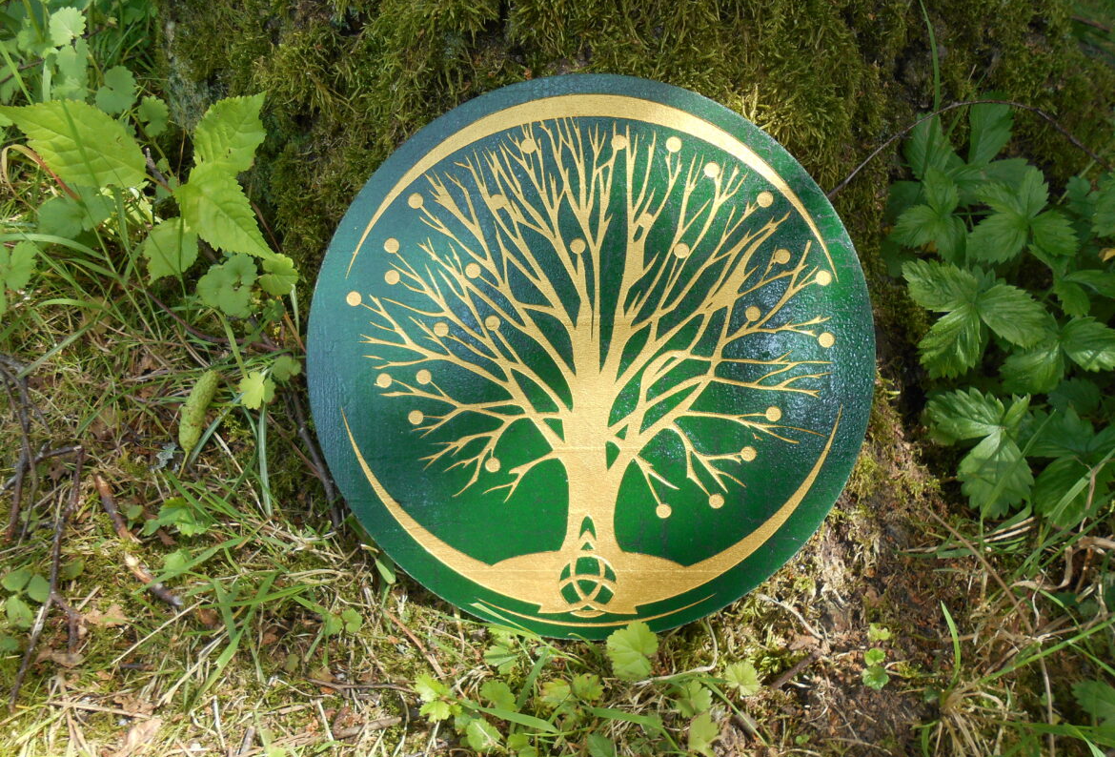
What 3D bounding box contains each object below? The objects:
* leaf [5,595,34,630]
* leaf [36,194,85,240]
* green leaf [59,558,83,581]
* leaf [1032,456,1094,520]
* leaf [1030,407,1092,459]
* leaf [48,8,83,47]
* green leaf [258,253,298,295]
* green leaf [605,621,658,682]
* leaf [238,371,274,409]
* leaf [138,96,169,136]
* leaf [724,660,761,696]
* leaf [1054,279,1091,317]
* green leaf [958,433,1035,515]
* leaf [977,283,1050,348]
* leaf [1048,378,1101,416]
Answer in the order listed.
[{"bbox_3d":[-0.301,0.132,0.470,0.011,0.004,0.025,-27,53,-31],"label":"leaf"},{"bbox_3d":[-0.389,-0.126,0.655,0.035,0.010,0.038,-34,85,-27],"label":"leaf"},{"bbox_3d":[-0.286,0.113,0.495,0.016,0.003,0.014,33,49,24],"label":"green leaf"},{"bbox_3d":[0.287,0.063,0.475,0.028,0.006,0.044,32,74,32],"label":"leaf"},{"bbox_3d":[0.337,0.037,0.560,0.037,0.010,0.040,13,57,20],"label":"leaf"},{"bbox_3d":[-0.388,-0.279,0.660,0.032,0.006,0.031,-39,80,-20],"label":"leaf"},{"bbox_3d":[-0.197,-0.073,0.590,0.028,0.008,0.034,5,69,-10],"label":"green leaf"},{"bbox_3d":[0.038,0.137,0.422,0.026,0.005,0.030,-6,62,1],"label":"green leaf"},{"bbox_3d":[-0.190,0.007,0.530,0.022,0.005,0.025,30,65,-1],"label":"leaf"},{"bbox_3d":[-0.352,-0.228,0.730,0.025,0.009,0.042,1,75,-17],"label":"leaf"},{"bbox_3d":[0.096,0.156,0.435,0.019,0.005,0.019,7,57,13],"label":"leaf"},{"bbox_3d":[0.364,-0.056,0.590,0.021,0.008,0.029,-19,65,-3],"label":"leaf"},{"bbox_3d":[0.233,0.050,0.445,0.038,0.009,0.046,3,67,8],"label":"green leaf"},{"bbox_3d":[0.290,-0.039,0.529,0.039,0.012,0.046,-43,62,-15],"label":"leaf"},{"bbox_3d":[0.360,0.013,0.585,0.030,0.008,0.033,13,57,20],"label":"leaf"}]

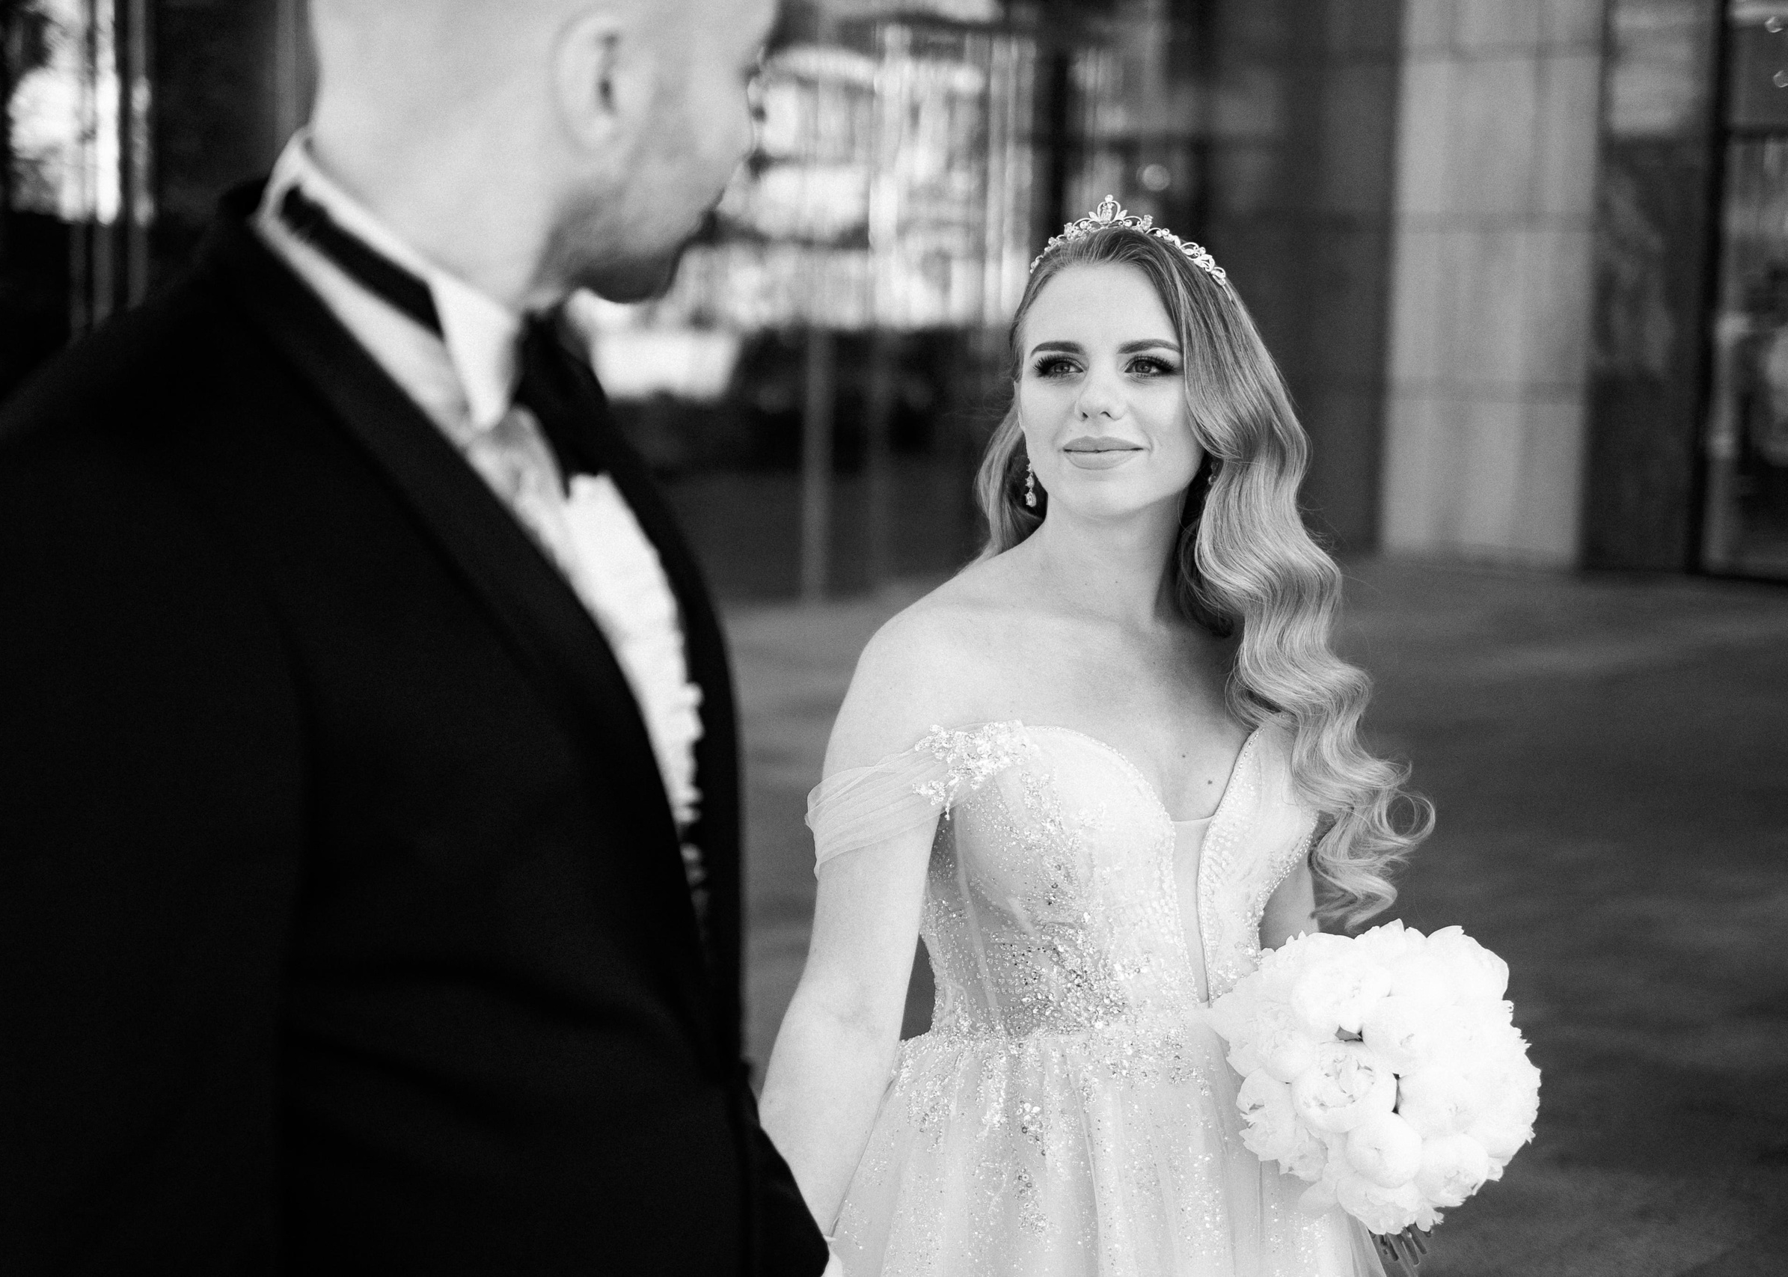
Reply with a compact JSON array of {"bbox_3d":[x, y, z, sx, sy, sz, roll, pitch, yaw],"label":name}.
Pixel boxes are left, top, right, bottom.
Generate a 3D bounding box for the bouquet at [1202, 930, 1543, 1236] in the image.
[{"bbox_3d":[0.352,0.335,2.070,0.240,0.240,0.220,1,6,-3],"label":"bouquet"}]

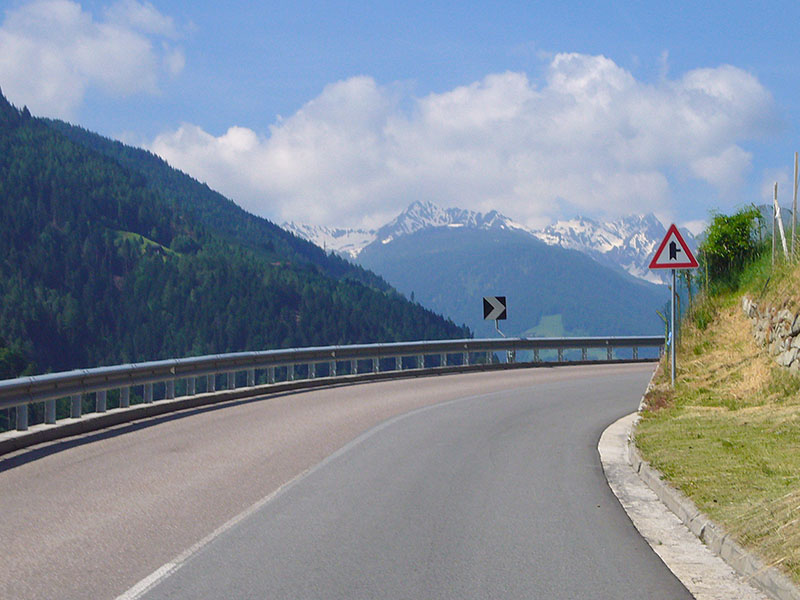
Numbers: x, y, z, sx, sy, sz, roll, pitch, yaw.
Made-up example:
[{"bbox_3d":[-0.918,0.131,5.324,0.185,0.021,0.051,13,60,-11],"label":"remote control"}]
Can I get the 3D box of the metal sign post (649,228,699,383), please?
[{"bbox_3d":[4.852,0.094,32.800,0.900,2.880,0.100,0,0,6],"label":"metal sign post"}]

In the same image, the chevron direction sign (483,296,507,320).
[{"bbox_3d":[2.520,0.220,49.000,0.600,0.600,0.050,0,-5,-5],"label":"chevron direction sign"}]

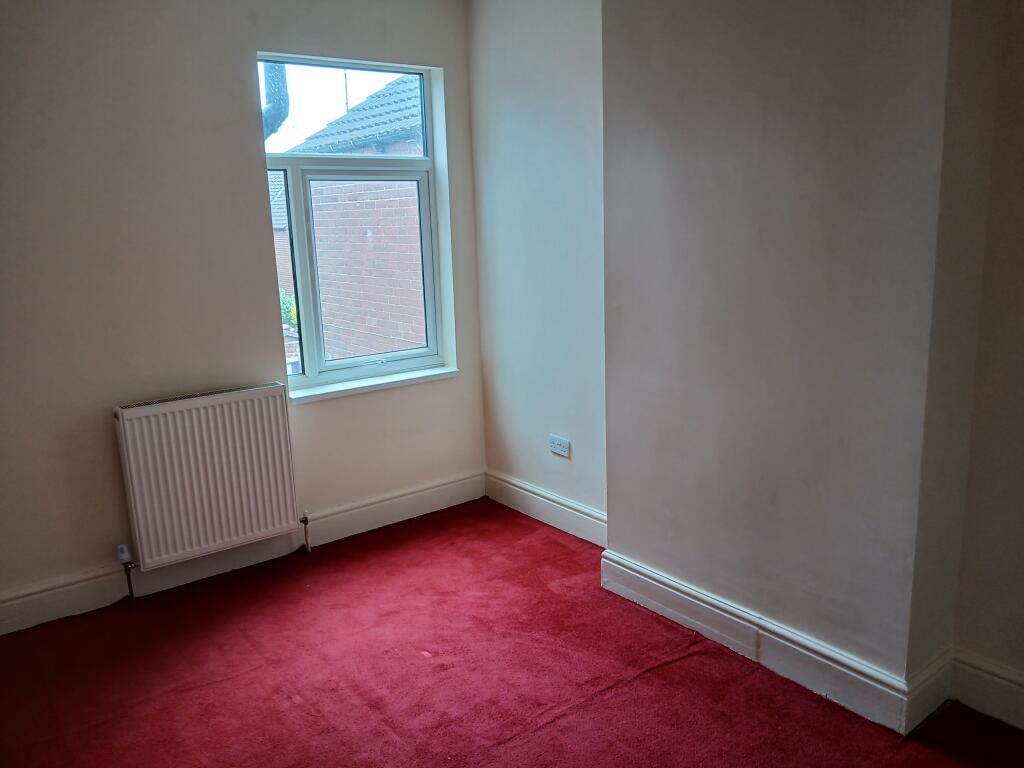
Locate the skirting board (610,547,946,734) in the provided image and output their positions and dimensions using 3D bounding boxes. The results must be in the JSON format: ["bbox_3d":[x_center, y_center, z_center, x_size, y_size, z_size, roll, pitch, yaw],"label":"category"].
[{"bbox_3d":[0.893,0.858,2.872,0.287,0.165,1.289,-10,14,-36],"label":"skirting board"}]

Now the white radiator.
[{"bbox_3d":[-1.332,0.392,3.437,0.700,0.700,0.105,-10,14,-36],"label":"white radiator"}]

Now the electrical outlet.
[{"bbox_3d":[0.246,0.312,3.877,0.013,0.087,0.146,-10,14,-36],"label":"electrical outlet"}]

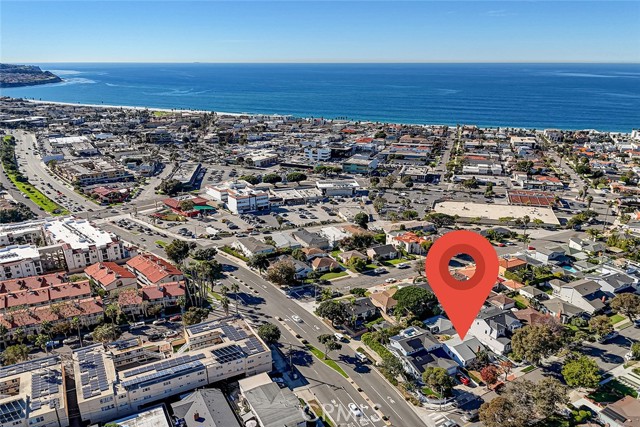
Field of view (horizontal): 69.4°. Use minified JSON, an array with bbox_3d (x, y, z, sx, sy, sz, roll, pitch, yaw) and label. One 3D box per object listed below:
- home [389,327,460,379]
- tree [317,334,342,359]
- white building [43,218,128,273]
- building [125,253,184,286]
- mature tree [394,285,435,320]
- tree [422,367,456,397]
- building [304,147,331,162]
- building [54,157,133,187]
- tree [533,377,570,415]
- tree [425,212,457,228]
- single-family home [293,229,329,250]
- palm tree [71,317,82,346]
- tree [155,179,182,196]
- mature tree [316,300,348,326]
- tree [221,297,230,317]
[{"bbox_3d":[31.576,43.139,144.413,13.600,7.200,19.000,-9,20,-26],"label":"home"},{"bbox_3d":[3.020,41.440,141.820,7.500,8.100,7.200,0,18,0],"label":"tree"},{"bbox_3d":[-120.960,13.620,235.950,24.500,10.700,47.500,-14,23,-37],"label":"white building"},{"bbox_3d":[-68.400,24.390,192.160,11.900,8.800,27.500,-16,24,-40],"label":"building"},{"bbox_3d":[33.970,32.070,166.290,14.300,10.500,13.500,0,18,0],"label":"mature tree"},{"bbox_3d":[32.690,46.490,127.080,8.800,7.800,8.800,0,18,0],"label":"tree"},{"bbox_3d":[-1.726,-57.993,441.289,24.300,12.300,17.000,0,18,0],"label":"building"},{"bbox_3d":[-204.040,-40.650,416.730,45.000,9.000,66.000,-14,23,-37],"label":"building"},{"bbox_3d":[57.300,45.600,114.700,7.800,8.600,7.800,0,18,0],"label":"tree"},{"bbox_3d":[68.499,3.878,261.540,17.500,8.000,14.500,0,18,0],"label":"tree"},{"bbox_3d":[-5.188,12.804,239.386,10.800,5.000,20.000,-10,21,-26],"label":"single-family home"},{"bbox_3d":[-73.800,36.200,141.200,3.300,10.200,3.300,0,18,0],"label":"palm tree"},{"bbox_3d":[-103.580,-17.950,316.440,18.000,11.000,16.000,0,18,0],"label":"tree"},{"bbox_3d":[4.720,34.980,160.220,11.300,8.800,11.000,0,18,0],"label":"mature tree"},{"bbox_3d":[-33.990,34.243,168.061,3.800,9.200,3.800,0,18,0],"label":"tree"}]

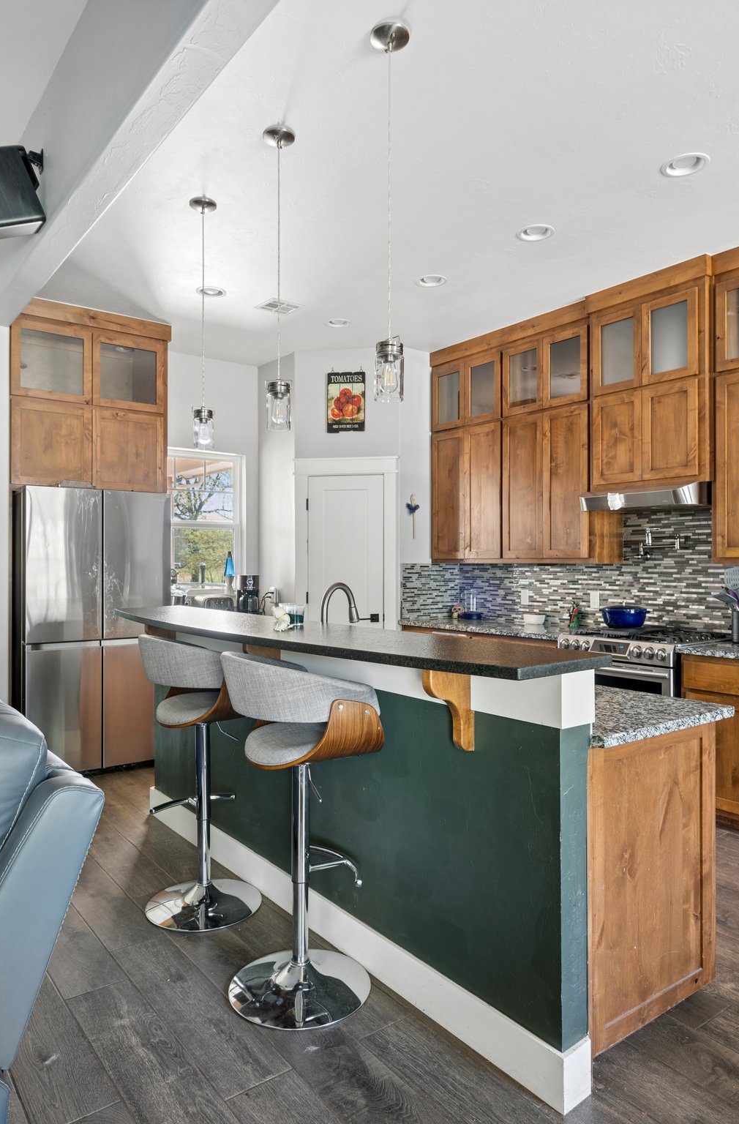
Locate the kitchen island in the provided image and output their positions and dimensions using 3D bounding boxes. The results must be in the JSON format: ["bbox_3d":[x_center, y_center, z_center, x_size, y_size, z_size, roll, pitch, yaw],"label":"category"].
[{"bbox_3d":[-0.198,0.812,3.056,1.173,1.115,2.907,0,0,-38],"label":"kitchen island"}]

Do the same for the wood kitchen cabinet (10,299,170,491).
[{"bbox_3d":[-2.001,-1.081,5.015,1.025,1.189,0.550,0,0,-38],"label":"wood kitchen cabinet"}]

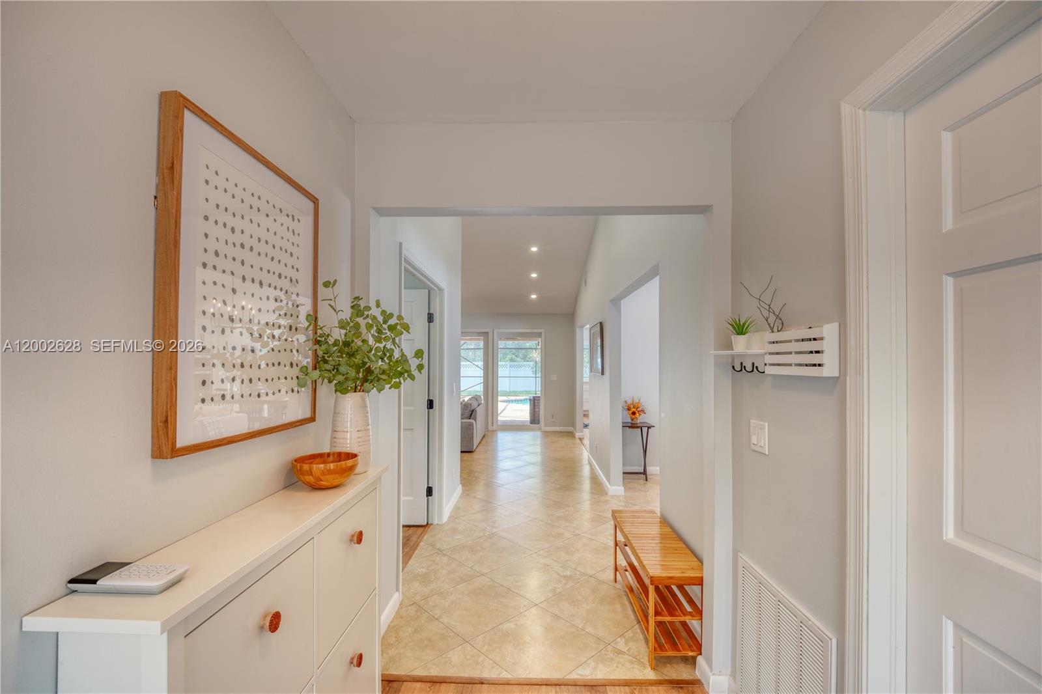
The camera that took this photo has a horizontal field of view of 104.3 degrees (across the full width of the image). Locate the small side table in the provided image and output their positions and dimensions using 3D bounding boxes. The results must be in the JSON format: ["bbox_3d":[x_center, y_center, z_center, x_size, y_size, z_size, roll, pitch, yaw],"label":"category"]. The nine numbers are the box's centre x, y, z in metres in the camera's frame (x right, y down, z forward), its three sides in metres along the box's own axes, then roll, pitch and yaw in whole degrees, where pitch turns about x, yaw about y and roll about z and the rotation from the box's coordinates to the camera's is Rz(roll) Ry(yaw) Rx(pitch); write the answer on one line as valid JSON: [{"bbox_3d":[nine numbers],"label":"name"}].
[{"bbox_3d":[1.355,1.275,4.930,0.460,0.655,0.370,0,-1,2],"label":"small side table"}]

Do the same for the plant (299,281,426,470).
[{"bbox_3d":[-0.565,0.100,1.440,0.420,0.670,0.370,0,-1,2],"label":"plant"}]

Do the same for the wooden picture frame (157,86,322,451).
[{"bbox_3d":[-0.725,-0.136,1.120,0.038,0.757,0.570,0,-1,2],"label":"wooden picture frame"}]

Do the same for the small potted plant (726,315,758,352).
[{"bbox_3d":[0.840,-0.053,1.540,0.115,0.142,0.118,0,-1,2],"label":"small potted plant"}]

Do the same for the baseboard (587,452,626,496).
[{"bbox_3d":[1.030,1.560,5.100,0.170,0.090,1.580,0,-1,2],"label":"baseboard"}]

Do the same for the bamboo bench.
[{"bbox_3d":[0.735,1.268,2.240,0.290,0.440,0.840,0,-1,2],"label":"bamboo bench"}]

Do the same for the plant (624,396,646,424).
[{"bbox_3d":[1.405,0.780,4.970,0.280,0.330,0.270,0,-1,2],"label":"plant"}]

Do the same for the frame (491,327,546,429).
[{"bbox_3d":[-0.040,0.675,8.450,1.090,2.130,0.130,0,-1,2],"label":"frame"}]

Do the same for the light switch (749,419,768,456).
[{"bbox_3d":[0.889,0.339,1.515,0.014,0.115,0.117,0,-1,2],"label":"light switch"}]

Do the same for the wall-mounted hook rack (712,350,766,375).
[{"bbox_3d":[0.838,0.058,1.545,0.100,0.095,0.300,0,-1,2],"label":"wall-mounted hook rack"}]

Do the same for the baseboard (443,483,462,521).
[{"bbox_3d":[-0.660,1.515,3.970,0.020,0.088,0.860,0,-1,2],"label":"baseboard"}]

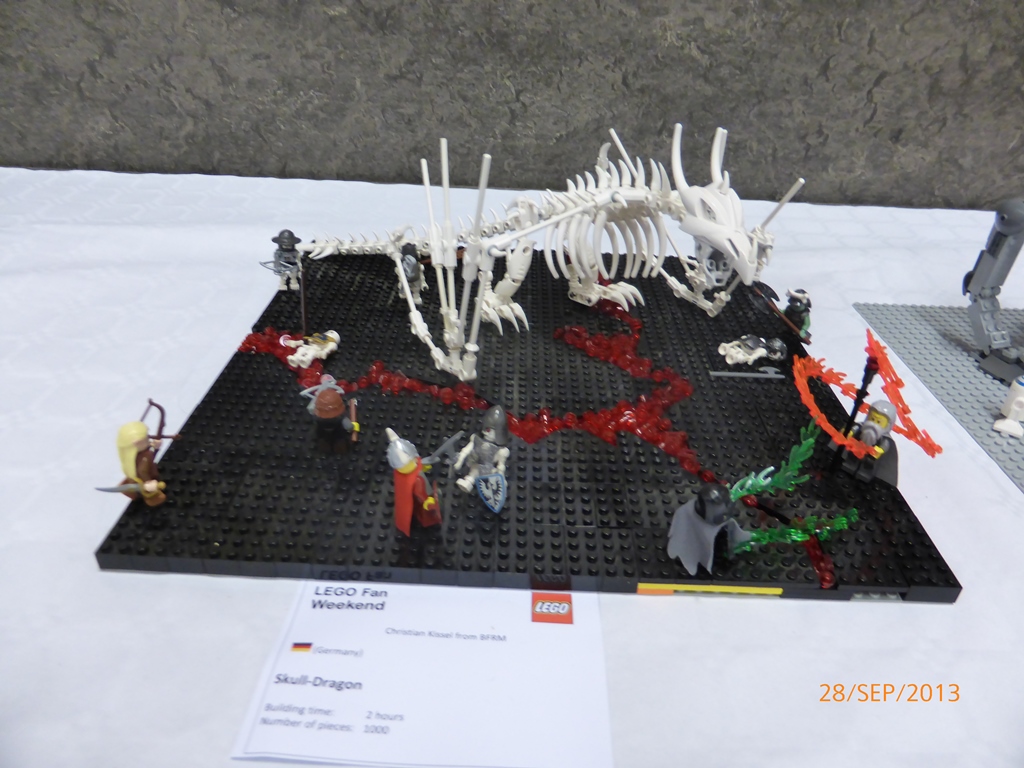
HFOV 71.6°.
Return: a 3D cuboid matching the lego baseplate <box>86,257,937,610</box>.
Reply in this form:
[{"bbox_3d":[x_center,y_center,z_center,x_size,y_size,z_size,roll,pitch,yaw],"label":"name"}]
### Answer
[{"bbox_3d":[0.011,-0.013,0.474,0.384,0.011,0.376,2,32,0],"label":"lego baseplate"}]

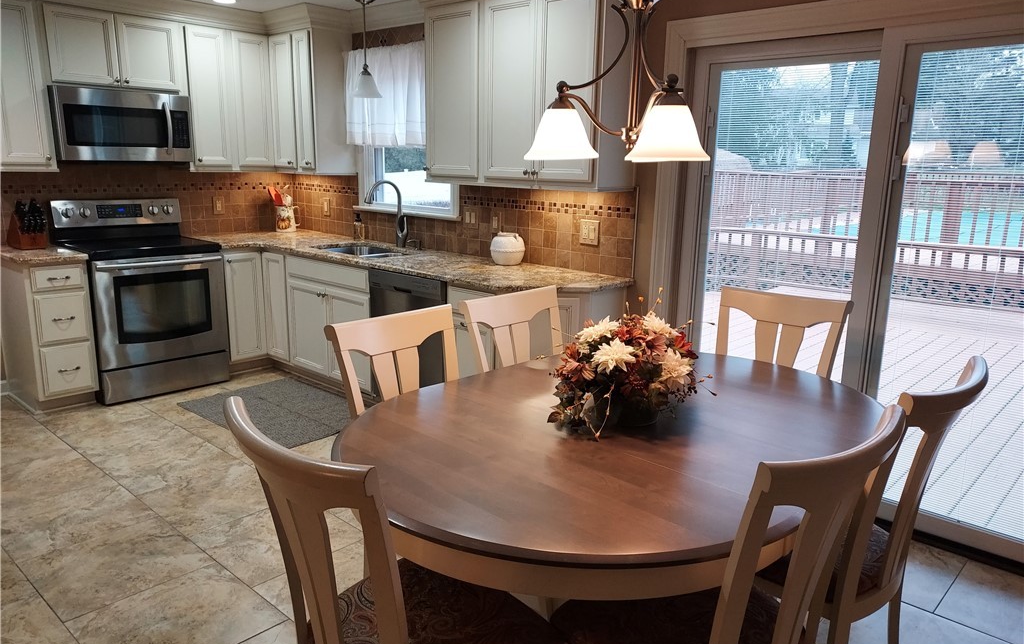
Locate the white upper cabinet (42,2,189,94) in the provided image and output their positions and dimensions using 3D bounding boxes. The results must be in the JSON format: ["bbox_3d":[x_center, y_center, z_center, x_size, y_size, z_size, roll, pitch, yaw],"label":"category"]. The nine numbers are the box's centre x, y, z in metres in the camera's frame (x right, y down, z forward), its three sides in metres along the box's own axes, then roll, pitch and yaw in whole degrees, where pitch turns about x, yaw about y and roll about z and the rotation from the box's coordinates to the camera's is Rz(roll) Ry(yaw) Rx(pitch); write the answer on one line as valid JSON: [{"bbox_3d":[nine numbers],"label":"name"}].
[{"bbox_3d":[-2.448,-1.631,4.328,0.347,0.433,0.775,13,17,40],"label":"white upper cabinet"}]

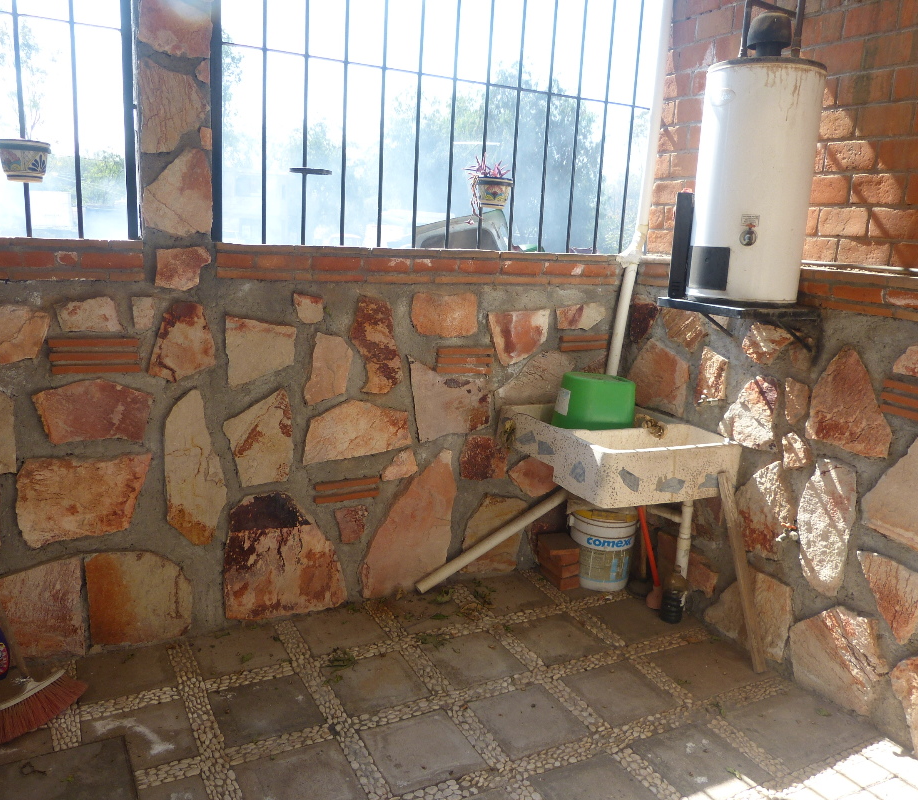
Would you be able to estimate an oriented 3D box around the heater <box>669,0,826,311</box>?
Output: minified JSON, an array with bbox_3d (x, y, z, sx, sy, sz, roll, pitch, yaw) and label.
[{"bbox_3d":[1.026,-0.836,2.696,0.416,0.980,0.386,-1,13,-20],"label":"heater"}]

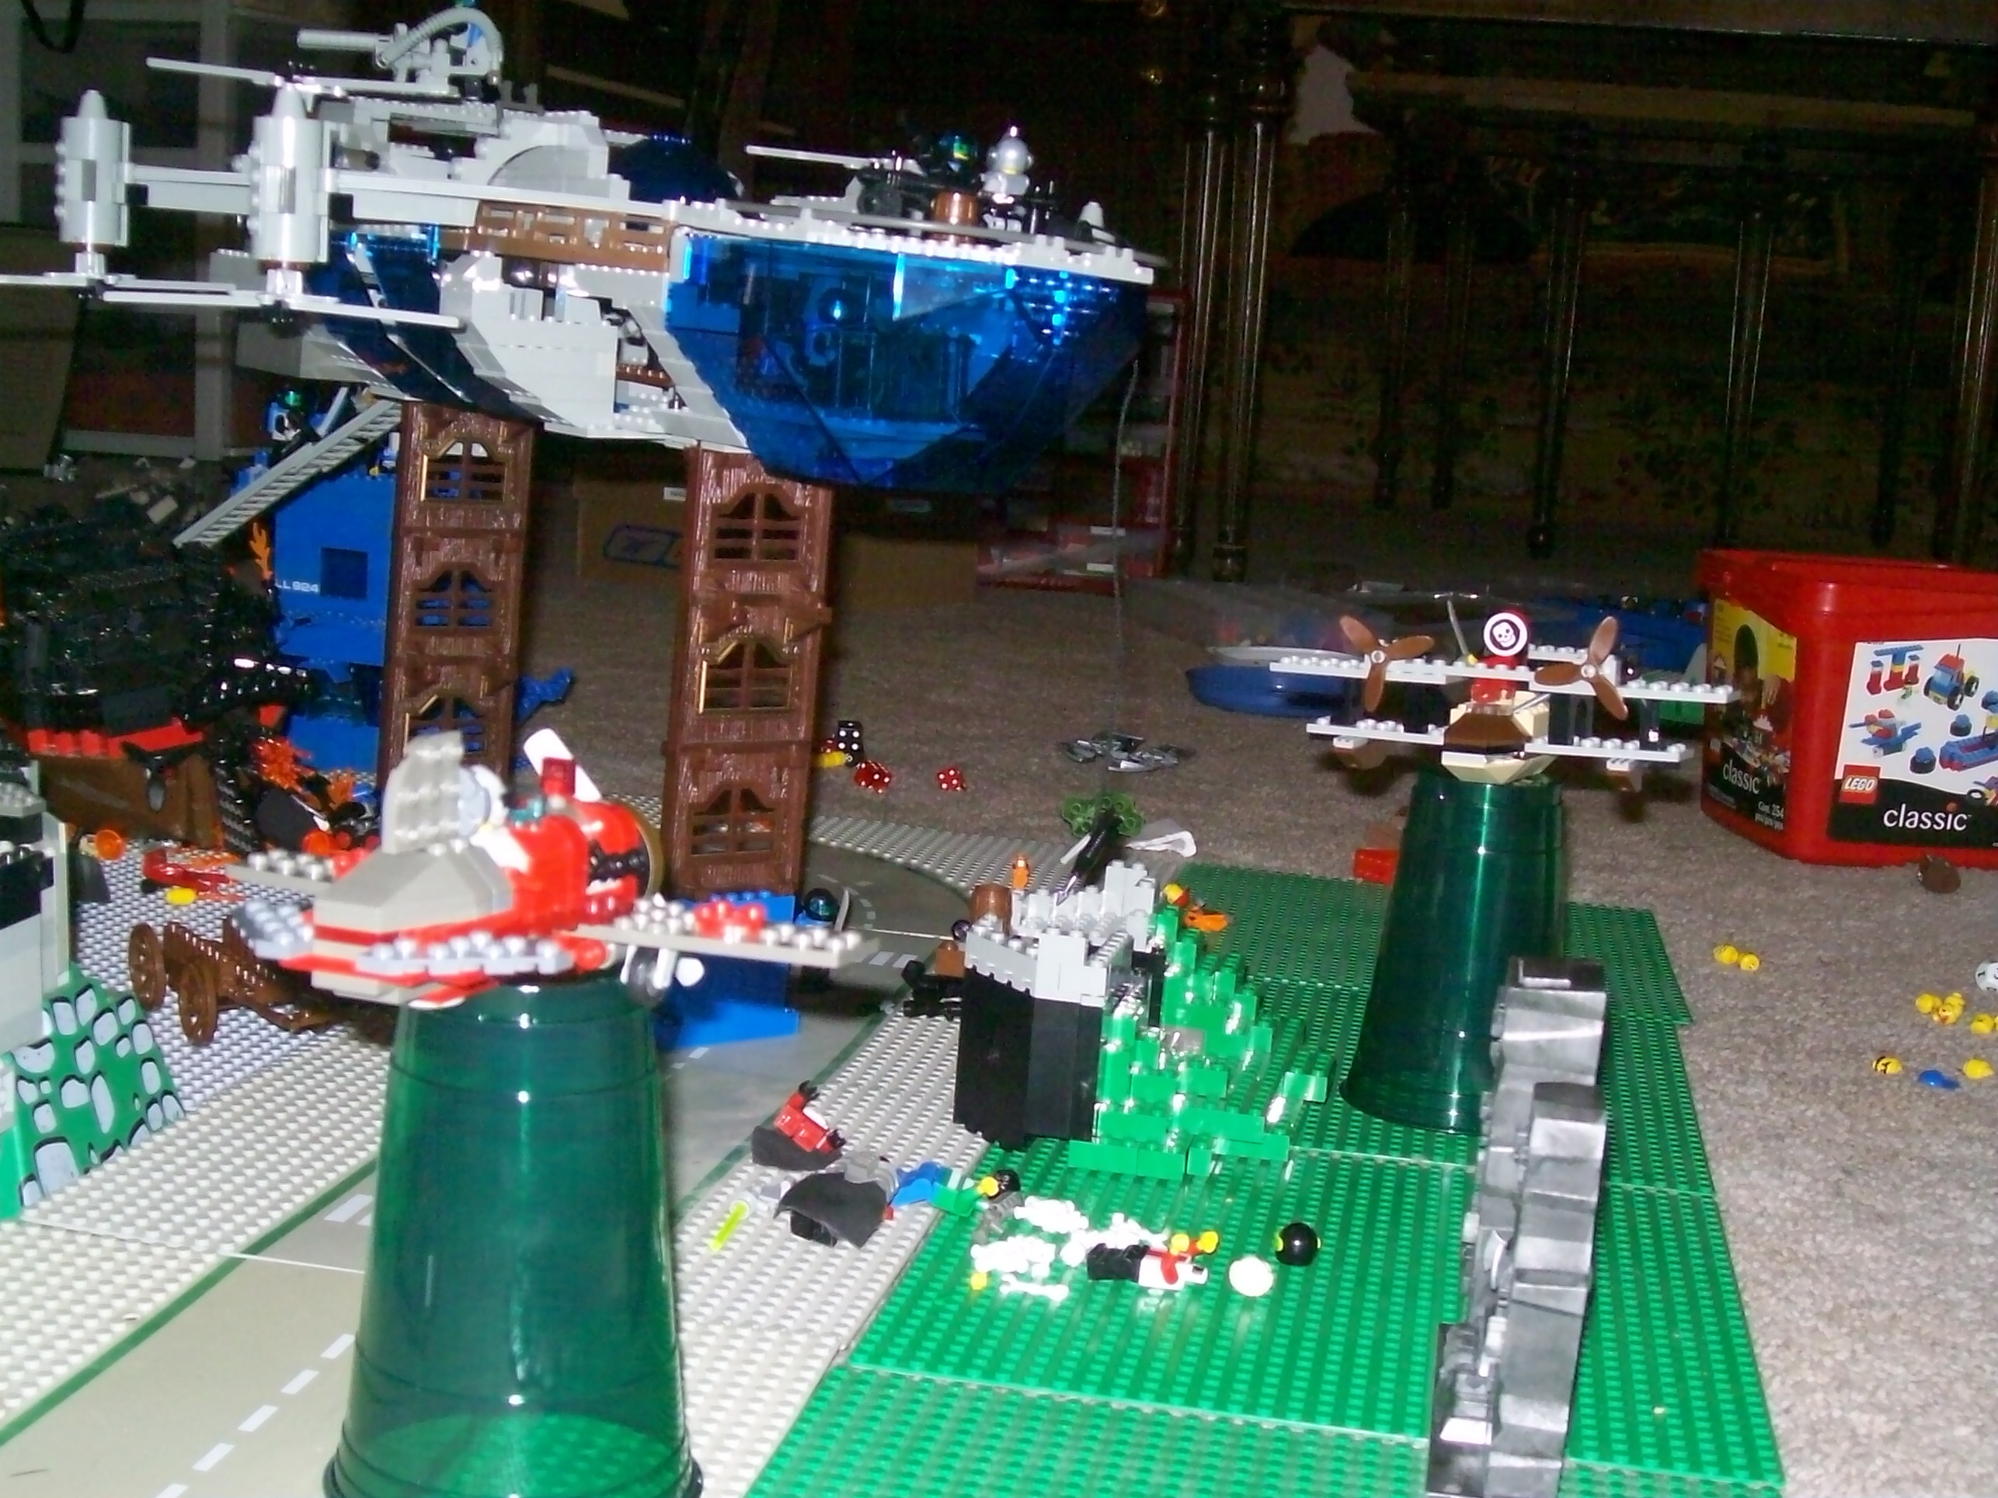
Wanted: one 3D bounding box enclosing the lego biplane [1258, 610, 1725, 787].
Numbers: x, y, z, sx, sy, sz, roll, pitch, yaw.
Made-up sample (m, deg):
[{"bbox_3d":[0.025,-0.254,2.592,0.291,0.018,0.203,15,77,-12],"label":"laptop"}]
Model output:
[{"bbox_3d":[0.199,-0.021,0.978,0.177,0.063,0.128,7,8,32],"label":"lego biplane"}]

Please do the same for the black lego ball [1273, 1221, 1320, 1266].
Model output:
[{"bbox_3d":[0.095,0.158,0.829,0.014,0.014,0.014,4,9,-1],"label":"black lego ball"}]

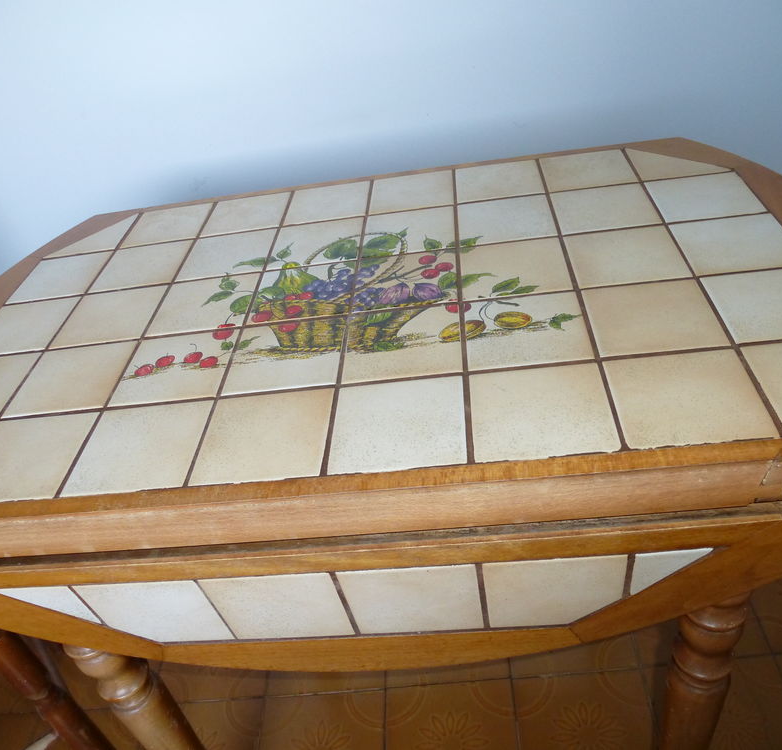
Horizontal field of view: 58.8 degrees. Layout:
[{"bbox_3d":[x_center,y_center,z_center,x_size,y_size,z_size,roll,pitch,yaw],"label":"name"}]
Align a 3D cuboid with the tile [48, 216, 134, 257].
[{"bbox_3d":[-0.392,-0.183,0.922,0.102,0.008,0.100,-6,39,8],"label":"tile"}]

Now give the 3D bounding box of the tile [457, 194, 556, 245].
[{"bbox_3d":[0.128,-0.169,0.775,0.104,0.009,0.104,-6,38,8],"label":"tile"}]

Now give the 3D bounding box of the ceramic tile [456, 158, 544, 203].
[{"bbox_3d":[0.133,-0.235,0.856,0.104,0.009,0.104,-6,38,8],"label":"ceramic tile"}]

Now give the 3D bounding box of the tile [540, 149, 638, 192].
[{"bbox_3d":[0.237,-0.243,0.839,0.104,0.009,0.104,-6,38,8],"label":"tile"}]

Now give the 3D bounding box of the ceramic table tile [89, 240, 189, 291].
[{"bbox_3d":[-0.292,-0.126,0.825,0.102,0.010,0.102,-6,38,8],"label":"ceramic table tile"}]

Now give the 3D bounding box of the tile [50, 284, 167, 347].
[{"bbox_3d":[-0.297,-0.060,0.742,0.102,0.010,0.102,-6,38,8],"label":"tile"}]

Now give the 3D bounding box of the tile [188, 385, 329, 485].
[{"bbox_3d":[-0.098,0.051,0.549,0.102,0.010,0.099,-6,38,8],"label":"tile"}]

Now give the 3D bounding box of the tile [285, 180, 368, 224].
[{"bbox_3d":[-0.078,-0.215,0.880,0.101,0.008,0.100,-6,39,8],"label":"tile"}]

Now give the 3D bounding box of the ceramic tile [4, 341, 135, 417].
[{"bbox_3d":[-0.301,0.005,0.663,0.101,0.008,0.100,-6,39,8],"label":"ceramic tile"}]

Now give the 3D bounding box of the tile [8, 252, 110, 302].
[{"bbox_3d":[-0.398,-0.116,0.845,0.104,0.009,0.104,-6,38,8],"label":"tile"}]

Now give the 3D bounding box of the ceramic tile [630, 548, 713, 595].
[{"bbox_3d":[0.197,0.137,0.487,0.051,0.057,0.008,-6,43,8],"label":"ceramic tile"}]

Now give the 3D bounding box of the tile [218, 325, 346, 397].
[{"bbox_3d":[-0.091,-0.015,0.617,0.099,0.008,0.099,-6,38,8],"label":"tile"}]

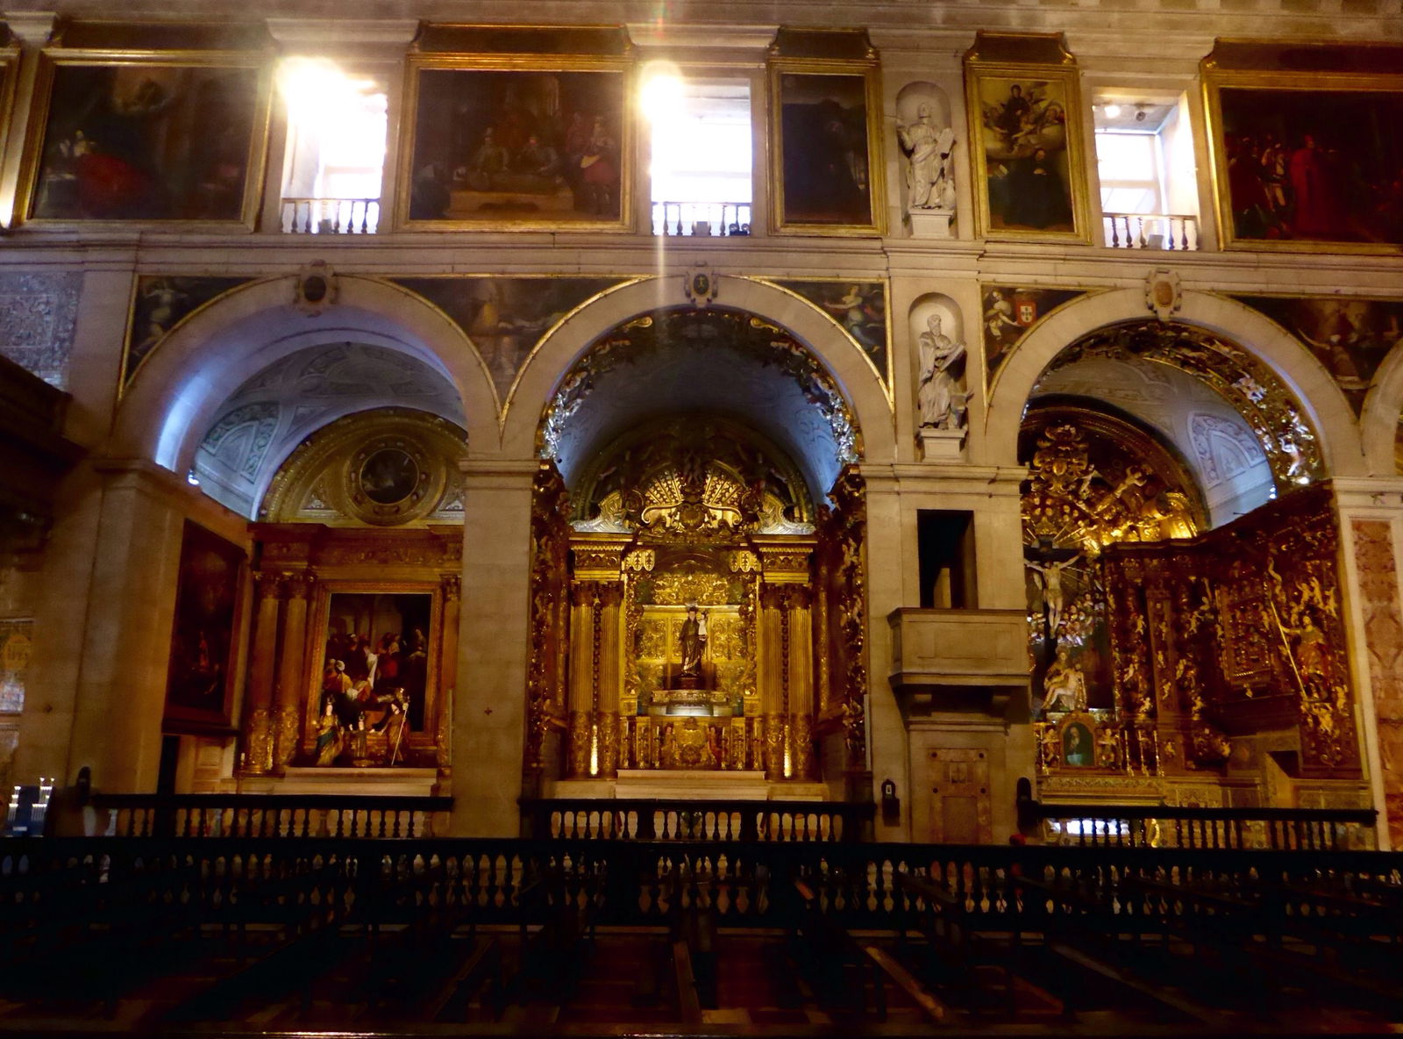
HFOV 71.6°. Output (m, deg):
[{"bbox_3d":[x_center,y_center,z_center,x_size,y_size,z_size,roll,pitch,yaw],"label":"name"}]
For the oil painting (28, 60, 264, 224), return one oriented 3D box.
[{"bbox_3d":[-8.909,-6.058,15.588,3.450,2.860,0.170,1,-12,-1],"label":"oil painting"}]

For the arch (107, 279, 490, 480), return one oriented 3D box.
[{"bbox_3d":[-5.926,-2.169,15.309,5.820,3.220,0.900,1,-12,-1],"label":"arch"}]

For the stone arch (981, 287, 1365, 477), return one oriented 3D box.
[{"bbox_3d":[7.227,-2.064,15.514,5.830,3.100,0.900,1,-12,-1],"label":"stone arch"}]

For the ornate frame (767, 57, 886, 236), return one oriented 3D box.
[{"bbox_3d":[2.027,-6.078,15.734,1.920,3.190,0.220,1,-12,-1],"label":"ornate frame"}]

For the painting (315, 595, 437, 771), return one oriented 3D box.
[{"bbox_3d":[-5.763,2.748,17.394,2.050,2.900,0.170,1,-12,-1],"label":"painting"}]

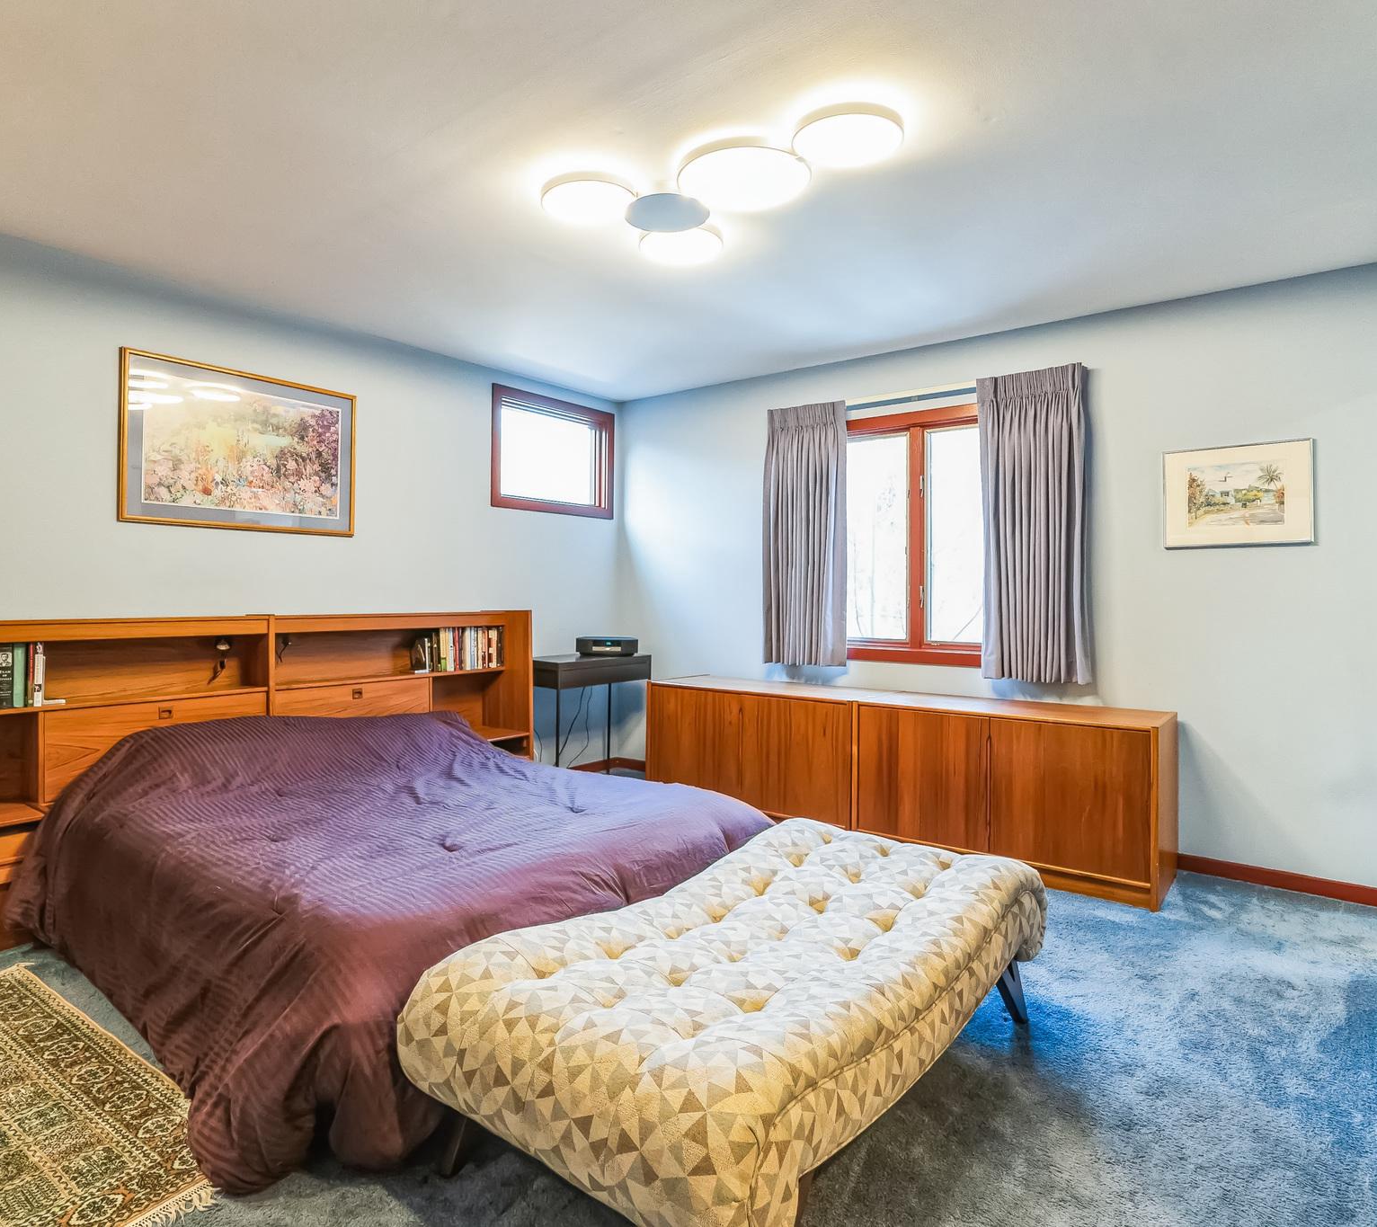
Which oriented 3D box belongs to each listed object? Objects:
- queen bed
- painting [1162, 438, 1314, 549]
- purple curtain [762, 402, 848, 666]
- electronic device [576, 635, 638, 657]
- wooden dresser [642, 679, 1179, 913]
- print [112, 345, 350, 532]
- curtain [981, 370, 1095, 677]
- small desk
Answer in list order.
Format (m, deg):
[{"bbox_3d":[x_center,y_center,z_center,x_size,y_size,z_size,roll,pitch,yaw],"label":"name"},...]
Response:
[{"bbox_3d":[-0.956,0.800,2.671,1.897,0.610,1.621,1,1,39],"label":"queen bed"},{"bbox_3d":[2.232,-0.483,3.349,0.523,0.409,0.030,1,1,39],"label":"painting"},{"bbox_3d":[0.652,-0.422,4.548,0.523,1.426,0.127,1,1,39],"label":"purple curtain"},{"bbox_3d":[-0.518,0.209,5.060,0.372,0.108,0.220,0,1,-12],"label":"electronic device"},{"bbox_3d":[0.918,0.746,4.050,2.526,0.682,0.540,1,1,39],"label":"wooden dresser"},{"bbox_3d":[-1.966,-0.724,3.660,0.030,0.695,1.000,1,1,39],"label":"print"},{"bbox_3d":[1.582,-0.408,3.788,0.512,1.426,0.127,1,1,39],"label":"curtain"},{"bbox_3d":[-0.626,0.668,5.010,0.380,0.799,0.776,1,1,39],"label":"small desk"}]

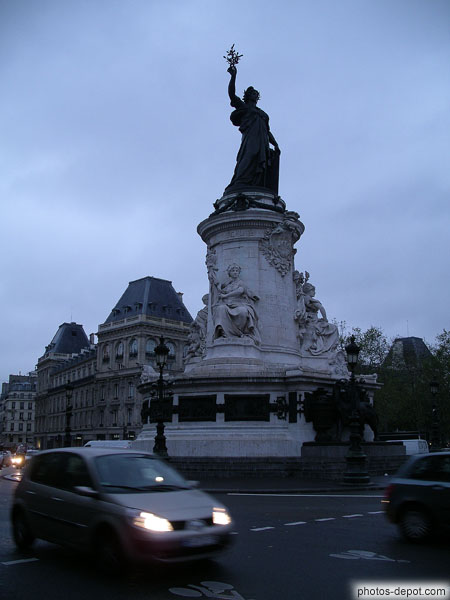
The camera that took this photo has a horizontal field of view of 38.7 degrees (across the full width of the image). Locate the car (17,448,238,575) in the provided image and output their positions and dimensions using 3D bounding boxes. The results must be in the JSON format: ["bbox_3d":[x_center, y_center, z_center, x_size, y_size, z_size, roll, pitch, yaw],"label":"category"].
[{"bbox_3d":[-1.700,3.233,10.209,1.810,1.620,4.260,11,-17,-40],"label":"car"}]

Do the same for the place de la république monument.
[{"bbox_3d":[1.770,-3.384,37.665,15.500,26.000,16.000,9,-15,-34],"label":"place de la république monument"}]

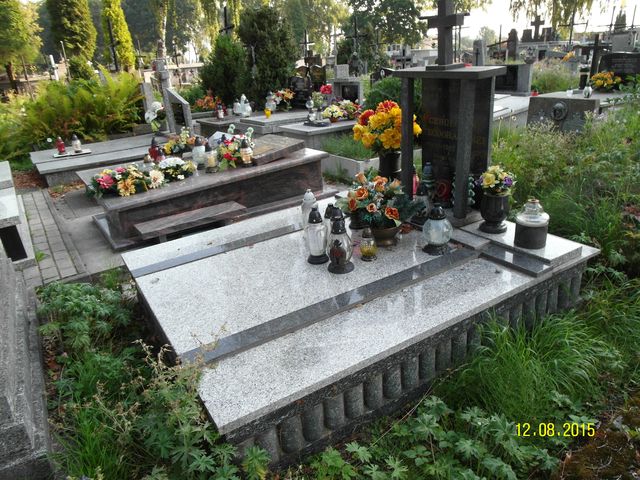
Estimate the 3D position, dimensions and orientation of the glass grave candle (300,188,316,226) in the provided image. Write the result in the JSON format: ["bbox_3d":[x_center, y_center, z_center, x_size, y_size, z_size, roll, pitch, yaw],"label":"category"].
[{"bbox_3d":[-0.076,-0.194,2.721,0.100,0.265,0.100,-4,23,2],"label":"glass grave candle"}]

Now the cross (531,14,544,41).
[{"bbox_3d":[6.395,-6.248,13.046,0.133,0.796,0.428,-17,25,-28],"label":"cross"}]

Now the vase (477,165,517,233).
[{"bbox_3d":[1.080,-0.254,2.686,0.225,0.400,0.215,5,23,21],"label":"vase"}]

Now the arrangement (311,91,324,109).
[{"bbox_3d":[-0.054,-2.230,7.208,0.240,0.340,0.240,-18,26,-30],"label":"arrangement"}]

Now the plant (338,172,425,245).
[{"bbox_3d":[0.341,-0.198,2.506,0.470,0.380,0.400,-4,23,0],"label":"plant"}]

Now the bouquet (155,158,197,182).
[{"bbox_3d":[-1.204,-0.589,3.723,0.326,0.184,0.265,-11,23,-16],"label":"bouquet"}]

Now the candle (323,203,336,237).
[{"bbox_3d":[0.071,-0.067,2.466,0.117,0.286,0.117,-3,22,2],"label":"candle"}]

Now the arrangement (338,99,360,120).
[{"bbox_3d":[0.462,-2.078,7.035,0.360,0.280,0.320,-18,26,-30],"label":"arrangement"}]

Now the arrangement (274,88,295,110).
[{"bbox_3d":[-0.680,-2.693,8.500,0.380,0.410,0.320,-5,22,-3],"label":"arrangement"}]

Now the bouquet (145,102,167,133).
[{"bbox_3d":[-2.774,-2.071,7.477,0.326,0.469,0.275,-11,23,-17],"label":"bouquet"}]

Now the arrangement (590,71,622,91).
[{"bbox_3d":[4.714,-2.622,7.300,0.500,0.340,0.380,9,25,30],"label":"arrangement"}]

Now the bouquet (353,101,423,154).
[{"bbox_3d":[0.481,-0.819,3.182,0.490,0.367,0.449,0,23,9],"label":"bouquet"}]

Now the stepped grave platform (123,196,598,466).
[{"bbox_3d":[0.132,0.171,2.446,1.990,0.335,1.610,-17,26,-28],"label":"stepped grave platform"}]

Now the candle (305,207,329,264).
[{"bbox_3d":[-0.023,-0.033,2.525,0.130,0.326,0.130,-4,22,0],"label":"candle"}]

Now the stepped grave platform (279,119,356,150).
[{"bbox_3d":[0.420,-1.590,6.618,1.887,0.367,0.836,-17,25,-28],"label":"stepped grave platform"}]

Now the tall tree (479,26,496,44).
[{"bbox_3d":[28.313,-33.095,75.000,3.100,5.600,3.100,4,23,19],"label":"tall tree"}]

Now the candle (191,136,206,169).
[{"bbox_3d":[-1.257,-0.910,4.571,0.150,0.310,0.150,-10,22,-13],"label":"candle"}]

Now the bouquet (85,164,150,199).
[{"bbox_3d":[-1.672,-0.492,3.667,0.520,0.190,0.320,-18,26,-30],"label":"bouquet"}]

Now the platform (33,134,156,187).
[{"bbox_3d":[-3.014,-1.308,6.743,2.250,0.210,1.850,-18,26,-31],"label":"platform"}]

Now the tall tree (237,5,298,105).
[{"bbox_3d":[-1.219,-4.107,10.300,1.380,2.450,1.350,-6,22,-4],"label":"tall tree"}]

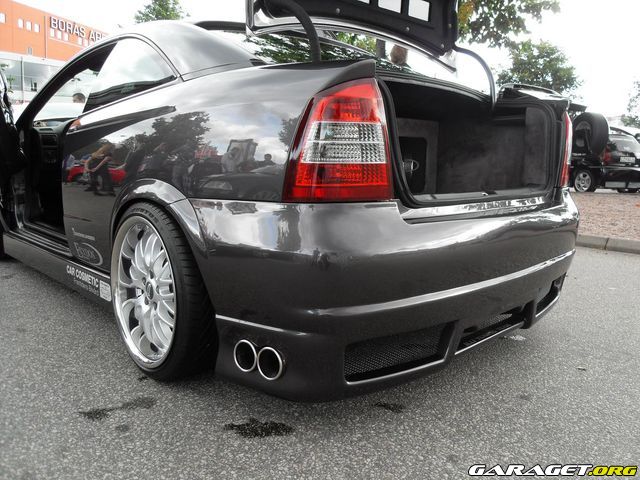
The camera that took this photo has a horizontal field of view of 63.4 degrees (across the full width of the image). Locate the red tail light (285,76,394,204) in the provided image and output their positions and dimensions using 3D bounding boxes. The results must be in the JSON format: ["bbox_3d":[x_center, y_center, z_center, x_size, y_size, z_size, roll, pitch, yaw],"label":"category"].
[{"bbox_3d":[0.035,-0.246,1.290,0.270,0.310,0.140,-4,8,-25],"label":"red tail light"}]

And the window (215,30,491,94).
[{"bbox_3d":[0.068,-0.752,2.128,1.150,0.140,0.820,-8,31,-42],"label":"window"}]

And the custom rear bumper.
[{"bbox_3d":[0.445,0.059,1.828,1.730,0.480,0.500,-8,10,-42],"label":"custom rear bumper"}]

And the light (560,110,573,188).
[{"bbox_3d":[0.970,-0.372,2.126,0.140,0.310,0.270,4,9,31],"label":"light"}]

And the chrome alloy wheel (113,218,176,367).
[{"bbox_3d":[-0.523,0.164,1.781,0.200,0.505,0.505,-8,10,-42],"label":"chrome alloy wheel"}]

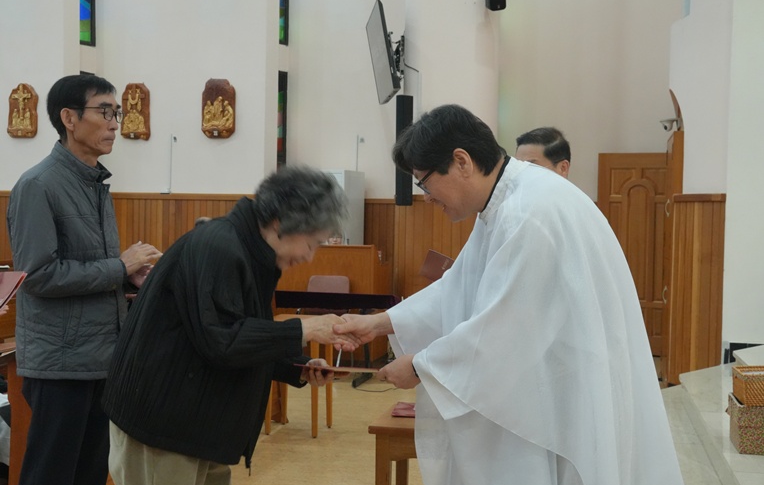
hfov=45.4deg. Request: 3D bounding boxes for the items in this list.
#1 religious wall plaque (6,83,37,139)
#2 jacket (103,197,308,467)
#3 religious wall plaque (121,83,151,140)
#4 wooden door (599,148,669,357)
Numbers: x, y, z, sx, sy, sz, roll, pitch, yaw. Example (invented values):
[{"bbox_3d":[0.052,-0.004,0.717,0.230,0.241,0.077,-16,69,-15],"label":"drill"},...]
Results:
[{"bbox_3d":[-3.935,-1.441,10.000,0.360,0.600,0.080,2,2,16],"label":"religious wall plaque"},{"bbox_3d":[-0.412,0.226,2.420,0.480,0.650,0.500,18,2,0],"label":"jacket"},{"bbox_3d":[-2.643,-1.404,9.800,0.340,0.610,0.080,2,2,16],"label":"religious wall plaque"},{"bbox_3d":[2.517,0.123,8.970,0.800,2.010,0.060,2,2,16],"label":"wooden door"}]

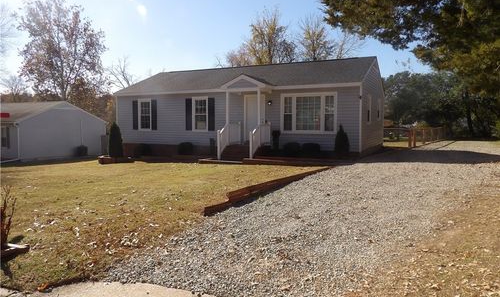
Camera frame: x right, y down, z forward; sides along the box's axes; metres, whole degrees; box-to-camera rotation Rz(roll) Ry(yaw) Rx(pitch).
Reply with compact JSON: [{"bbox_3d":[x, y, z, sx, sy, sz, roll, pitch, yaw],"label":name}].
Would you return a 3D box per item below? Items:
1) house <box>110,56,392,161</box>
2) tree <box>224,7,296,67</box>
[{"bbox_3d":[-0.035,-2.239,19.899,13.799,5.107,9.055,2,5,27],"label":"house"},{"bbox_3d":[1.082,-7.605,36.505,7.680,14.067,7.680,0,5,0],"label":"tree"}]

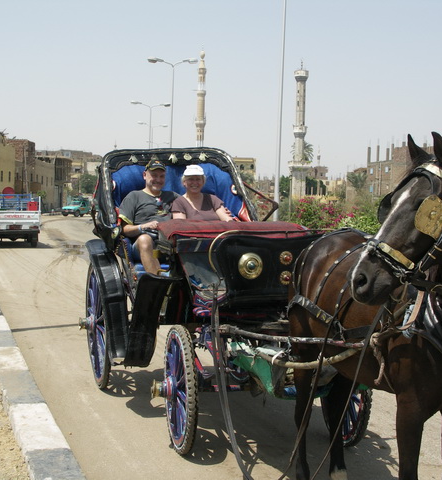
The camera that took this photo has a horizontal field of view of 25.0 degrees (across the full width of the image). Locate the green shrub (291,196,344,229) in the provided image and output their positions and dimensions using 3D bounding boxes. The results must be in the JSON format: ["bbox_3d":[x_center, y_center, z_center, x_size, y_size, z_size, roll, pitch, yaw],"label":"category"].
[{"bbox_3d":[2.254,-0.122,23.000,1.300,1.750,1.250,0,2,-28],"label":"green shrub"}]

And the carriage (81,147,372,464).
[{"bbox_3d":[-0.100,0.278,7.550,1.520,2.060,3.300,0,2,-18],"label":"carriage"}]

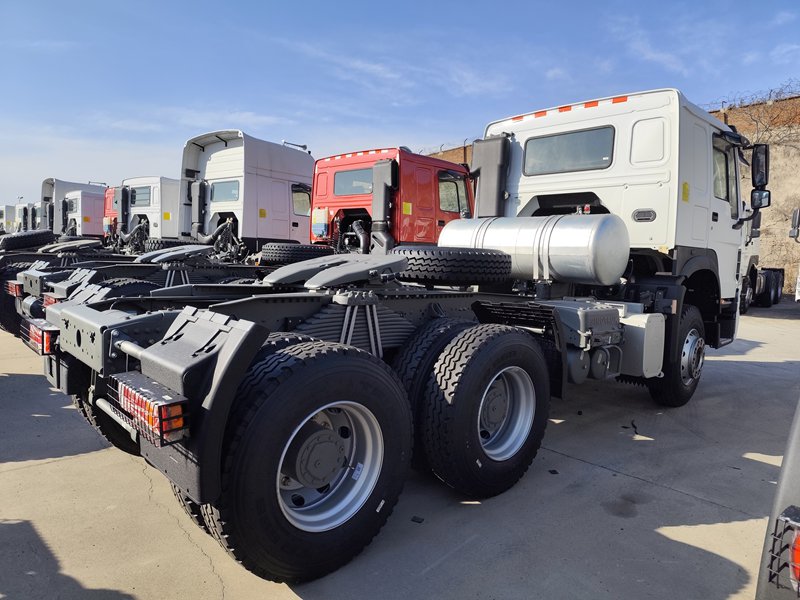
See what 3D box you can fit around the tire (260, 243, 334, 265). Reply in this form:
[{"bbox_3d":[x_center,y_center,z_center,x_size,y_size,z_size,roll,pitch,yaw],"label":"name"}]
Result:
[{"bbox_3d":[-1.580,-0.710,8.250,1.100,0.300,1.100,2,5,0],"label":"tire"}]

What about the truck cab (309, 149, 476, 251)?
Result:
[{"bbox_3d":[-0.099,-1.195,10.081,2.300,2.650,2.550,-3,7,-45],"label":"truck cab"}]

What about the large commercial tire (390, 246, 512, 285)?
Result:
[{"bbox_3d":[0.422,-0.309,4.693,1.085,0.300,1.085,2,5,0],"label":"large commercial tire"}]

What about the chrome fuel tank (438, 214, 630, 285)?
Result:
[{"bbox_3d":[1.285,-0.523,5.407,0.640,0.640,1.950,-3,7,-43],"label":"chrome fuel tank"}]

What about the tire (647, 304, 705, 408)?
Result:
[{"bbox_3d":[2.958,0.593,5.760,1.085,1.085,0.310,-3,7,-43],"label":"tire"}]

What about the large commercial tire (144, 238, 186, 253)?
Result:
[{"bbox_3d":[-4.539,-1.047,10.723,1.100,0.300,1.100,6,7,44],"label":"large commercial tire"}]

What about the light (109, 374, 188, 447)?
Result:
[{"bbox_3d":[-0.955,0.394,1.998,0.110,0.145,0.560,-3,7,-43],"label":"light"}]

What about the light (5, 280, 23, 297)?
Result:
[{"bbox_3d":[-4.770,-0.142,6.600,0.110,0.145,0.570,-3,7,-43],"label":"light"}]

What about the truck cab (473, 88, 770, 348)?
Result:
[{"bbox_3d":[2.634,-0.806,6.666,2.330,2.700,2.600,-3,7,-43],"label":"truck cab"}]

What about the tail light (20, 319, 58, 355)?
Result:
[{"bbox_3d":[-2.290,0.231,3.400,0.110,0.145,0.570,-3,7,-43],"label":"tail light"}]

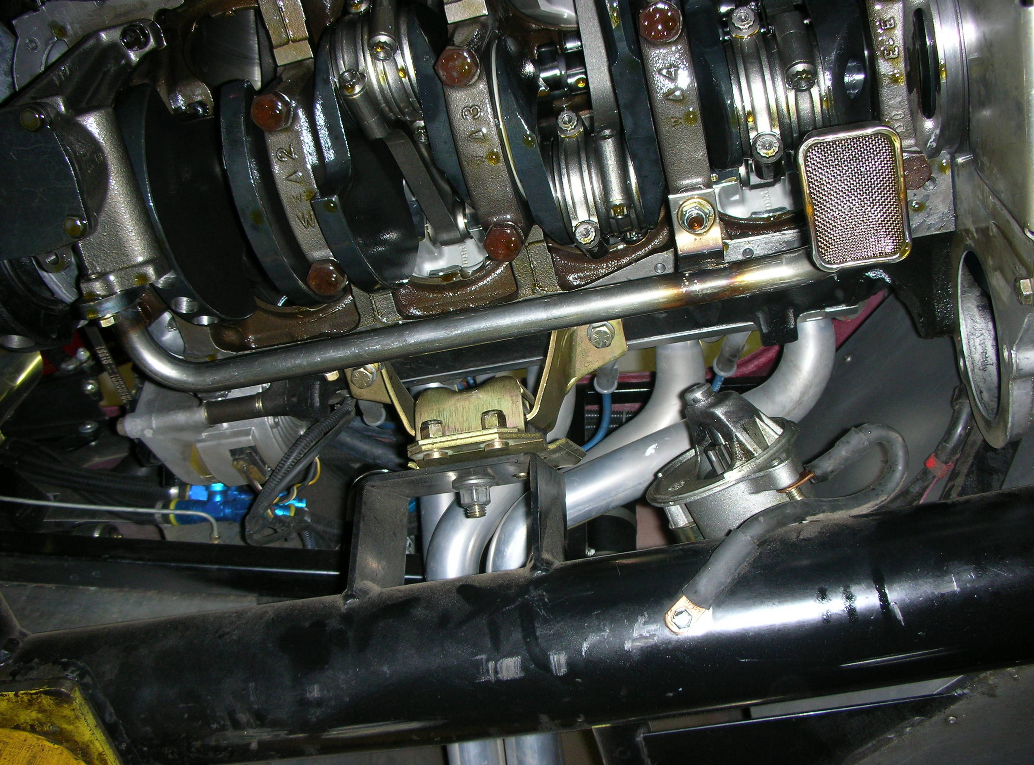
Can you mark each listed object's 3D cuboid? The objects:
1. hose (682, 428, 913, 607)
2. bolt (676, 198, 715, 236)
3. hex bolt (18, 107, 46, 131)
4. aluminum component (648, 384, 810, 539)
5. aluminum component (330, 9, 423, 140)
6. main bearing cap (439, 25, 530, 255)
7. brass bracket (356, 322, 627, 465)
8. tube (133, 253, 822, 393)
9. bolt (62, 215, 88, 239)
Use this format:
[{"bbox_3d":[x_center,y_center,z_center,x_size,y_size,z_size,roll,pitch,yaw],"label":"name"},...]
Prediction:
[{"bbox_3d":[0.173,0.080,0.645,0.149,0.136,0.048,-9,-64,13],"label":"hose"},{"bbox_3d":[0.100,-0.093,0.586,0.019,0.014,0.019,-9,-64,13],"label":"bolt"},{"bbox_3d":[-0.259,-0.141,0.558,0.013,0.010,0.013,-9,-64,13],"label":"hex bolt"},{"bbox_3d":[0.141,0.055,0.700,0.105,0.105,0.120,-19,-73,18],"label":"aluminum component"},{"bbox_3d":[-0.083,-0.182,0.622,0.053,0.065,0.070,-9,-64,13],"label":"aluminum component"},{"bbox_3d":[-0.019,-0.139,0.605,0.029,0.055,0.130,-9,-64,13],"label":"main bearing cap"},{"bbox_3d":[-0.021,0.009,0.745,0.205,0.110,0.090,-9,-64,13],"label":"brass bracket"},{"bbox_3d":[-0.036,-0.052,0.584,0.403,0.027,0.067,-9,-64,8],"label":"tube"},{"bbox_3d":[-0.247,-0.087,0.585,0.013,0.010,0.013,-9,-64,13],"label":"bolt"}]

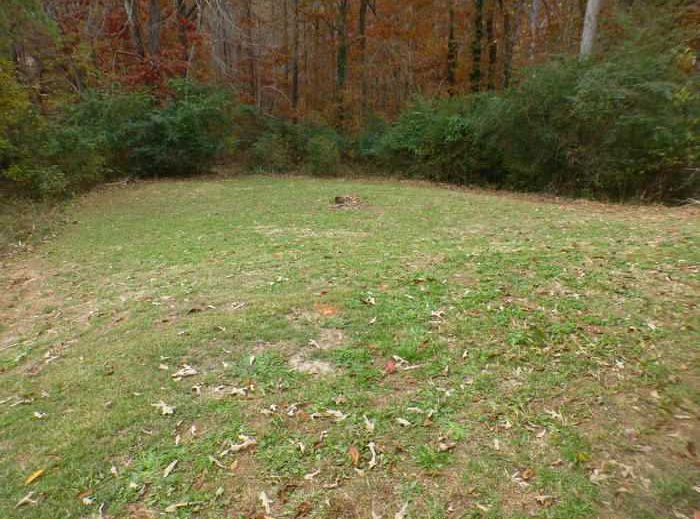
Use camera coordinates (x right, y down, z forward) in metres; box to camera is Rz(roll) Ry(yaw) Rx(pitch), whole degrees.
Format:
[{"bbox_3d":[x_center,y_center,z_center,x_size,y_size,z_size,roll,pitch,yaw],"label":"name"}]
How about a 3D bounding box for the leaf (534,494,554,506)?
[{"bbox_3d":[0.835,1.031,2.085,0.070,0.022,0.040,1,14,4],"label":"leaf"}]

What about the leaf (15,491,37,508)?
[{"bbox_3d":[-1.394,1.031,2.085,0.042,0.022,0.078,7,15,26],"label":"leaf"}]

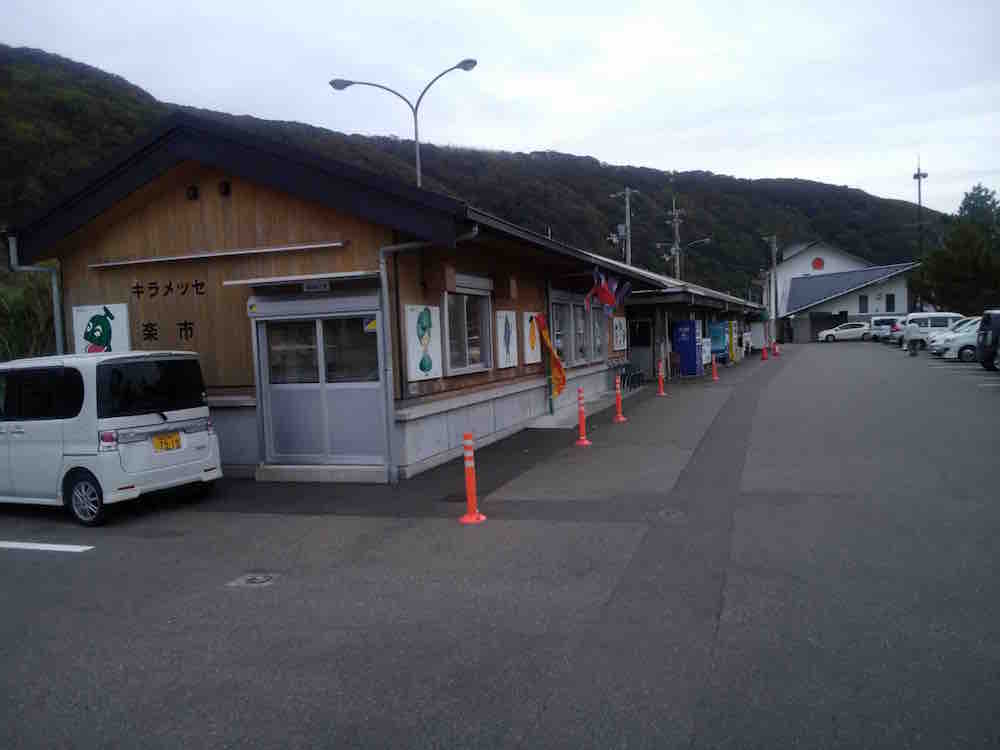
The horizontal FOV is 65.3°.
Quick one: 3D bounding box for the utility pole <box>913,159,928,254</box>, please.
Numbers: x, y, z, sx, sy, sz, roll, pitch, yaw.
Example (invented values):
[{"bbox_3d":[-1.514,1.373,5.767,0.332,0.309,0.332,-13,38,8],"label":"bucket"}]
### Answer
[{"bbox_3d":[43.577,-13.586,80.466,1.450,17.700,0.700,-2,3,24],"label":"utility pole"}]

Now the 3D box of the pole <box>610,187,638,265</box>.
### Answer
[{"bbox_3d":[8.930,-7.324,54.370,1.900,11.470,0.800,-1,4,31],"label":"pole"}]

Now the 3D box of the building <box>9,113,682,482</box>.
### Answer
[{"bbox_3d":[-0.576,-1.592,18.525,7.050,4.780,18.260,-2,3,20],"label":"building"}]

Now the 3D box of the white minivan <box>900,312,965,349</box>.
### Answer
[{"bbox_3d":[22.514,-2.340,38.968,4.500,1.840,1.700,-2,3,20],"label":"white minivan"}]

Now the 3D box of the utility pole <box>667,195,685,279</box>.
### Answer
[{"bbox_3d":[14.332,-8.244,62.314,1.450,11.920,0.700,-1,4,31],"label":"utility pole"}]

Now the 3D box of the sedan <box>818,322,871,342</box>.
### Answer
[{"bbox_3d":[25.972,-3.291,57.805,4.450,1.480,1.740,-2,3,20],"label":"sedan"}]

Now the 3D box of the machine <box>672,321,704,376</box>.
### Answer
[{"bbox_3d":[6.312,-0.891,26.351,0.800,1.830,1.100,-2,3,25],"label":"machine"}]

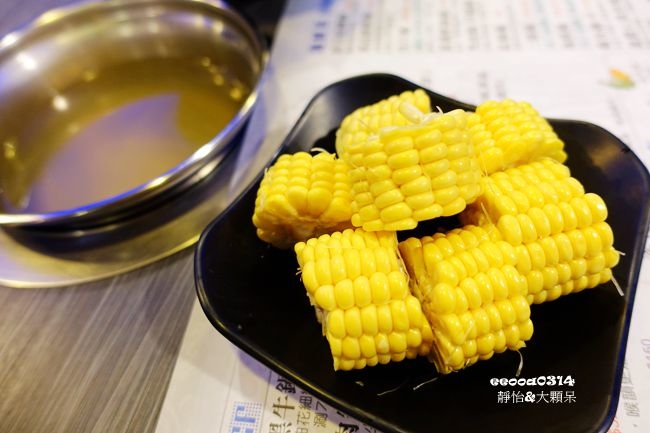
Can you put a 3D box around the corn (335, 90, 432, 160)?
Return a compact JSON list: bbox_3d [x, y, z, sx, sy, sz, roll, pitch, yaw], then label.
[{"bbox_3d":[0.032,-0.035,0.215,0.038,0.045,0.045,-27,57,-14],"label":"corn"}]

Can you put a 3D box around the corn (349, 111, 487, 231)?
[{"bbox_3d":[0.034,-0.018,0.167,0.049,0.033,0.049,-20,13,-9],"label":"corn"}]

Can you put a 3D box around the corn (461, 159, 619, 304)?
[{"bbox_3d":[0.082,0.007,0.173,0.034,0.051,0.051,-18,55,-2],"label":"corn"}]

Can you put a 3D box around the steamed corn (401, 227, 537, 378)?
[{"bbox_3d":[0.052,0.030,0.165,0.032,0.049,0.049,-17,55,-1],"label":"steamed corn"}]

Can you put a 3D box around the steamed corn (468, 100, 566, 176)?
[{"bbox_3d":[0.088,-0.032,0.213,0.043,0.043,0.033,-17,55,-7],"label":"steamed corn"}]

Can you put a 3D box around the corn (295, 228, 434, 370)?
[{"bbox_3d":[0.014,0.030,0.166,0.036,0.051,0.051,-16,55,-4],"label":"corn"}]

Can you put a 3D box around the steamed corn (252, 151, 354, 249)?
[{"bbox_3d":[-0.008,-0.005,0.200,0.044,0.044,0.029,4,57,8],"label":"steamed corn"}]

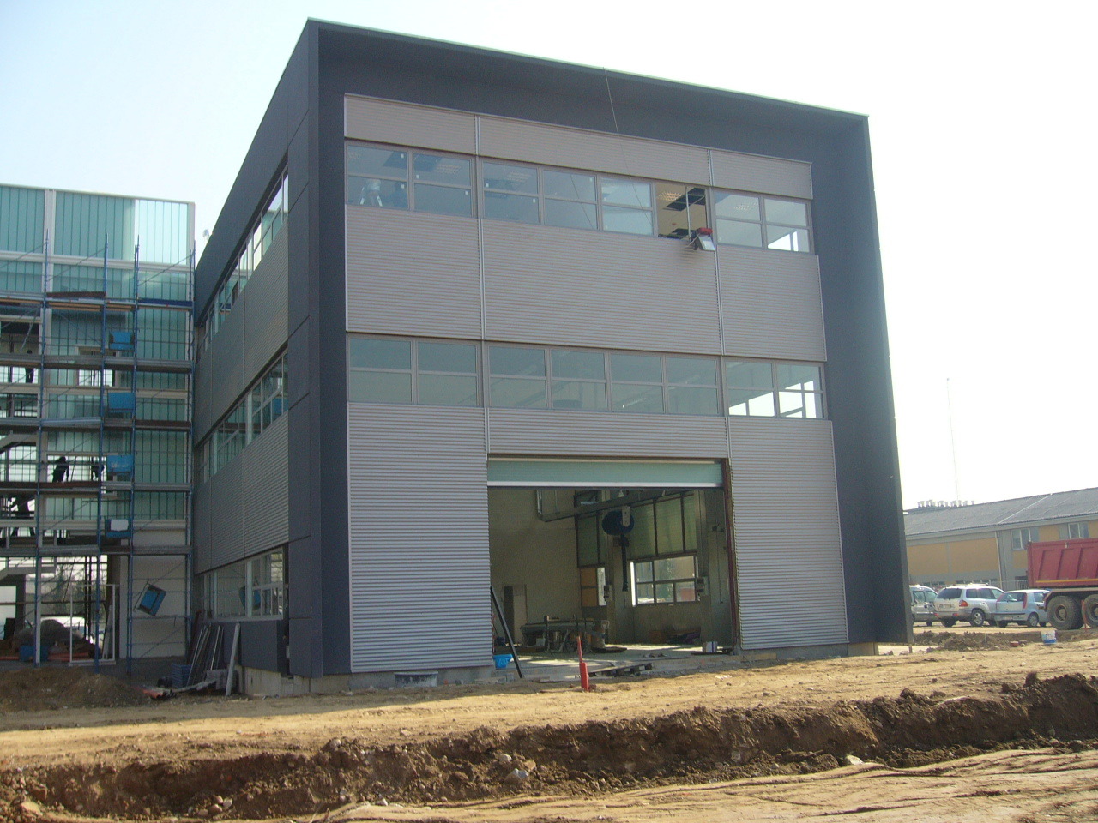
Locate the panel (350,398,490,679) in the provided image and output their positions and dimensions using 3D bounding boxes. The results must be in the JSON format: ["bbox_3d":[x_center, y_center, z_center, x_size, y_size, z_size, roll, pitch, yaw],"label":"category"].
[{"bbox_3d":[-2.596,2.498,22.488,2.899,5.297,0.100,2,-10,-24],"label":"panel"}]

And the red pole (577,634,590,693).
[{"bbox_3d":[0.620,4.612,20.300,0.140,1.060,0.140,-6,-9,0],"label":"red pole"}]

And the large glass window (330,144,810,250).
[{"bbox_3d":[1.198,-4.818,25.778,12.062,1.470,0.100,2,-10,-24],"label":"large glass window"}]

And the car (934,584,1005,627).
[{"bbox_3d":[18.500,8.245,47.301,4.500,1.720,1.830,3,-11,-28],"label":"car"}]

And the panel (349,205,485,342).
[{"bbox_3d":[-2.808,-2.905,23.398,2.899,2.720,0.100,2,-10,-24],"label":"panel"}]

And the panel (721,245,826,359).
[{"bbox_3d":[5.431,-2.614,27.206,3.033,2.739,0.100,2,-10,-24],"label":"panel"}]

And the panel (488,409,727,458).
[{"bbox_3d":[1.418,0.523,24.803,6.051,0.993,0.100,2,-10,-24],"label":"panel"}]

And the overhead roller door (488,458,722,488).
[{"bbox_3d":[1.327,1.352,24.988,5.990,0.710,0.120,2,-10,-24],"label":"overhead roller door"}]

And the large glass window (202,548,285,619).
[{"bbox_3d":[-8.337,4.800,29.569,0.100,1.500,13.500,2,-10,-24],"label":"large glass window"}]

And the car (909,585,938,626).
[{"bbox_3d":[15.828,8.367,47.587,4.150,1.800,1.720,2,-10,-24],"label":"car"}]

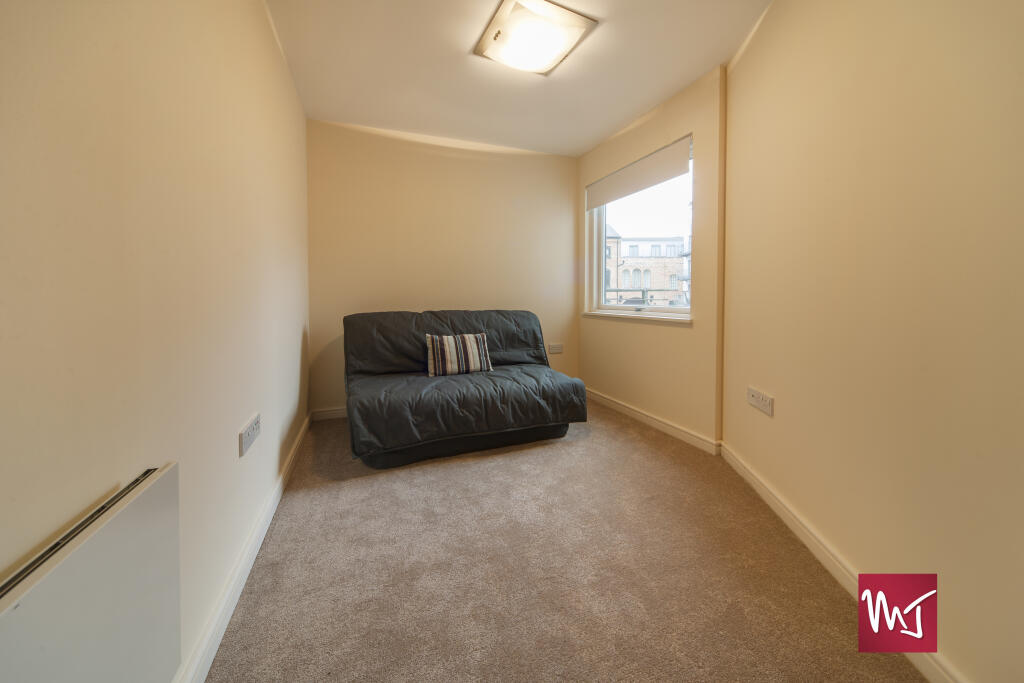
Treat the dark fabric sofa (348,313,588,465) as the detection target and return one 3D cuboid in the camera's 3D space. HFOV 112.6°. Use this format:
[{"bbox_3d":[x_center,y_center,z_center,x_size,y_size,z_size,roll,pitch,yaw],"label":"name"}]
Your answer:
[{"bbox_3d":[-0.328,0.220,2.550,1.520,0.870,0.930,-2,6,-19],"label":"dark fabric sofa"}]

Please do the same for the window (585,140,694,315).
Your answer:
[{"bbox_3d":[0.976,-0.822,2.799,0.110,1.205,1.127,-2,6,-23],"label":"window"}]

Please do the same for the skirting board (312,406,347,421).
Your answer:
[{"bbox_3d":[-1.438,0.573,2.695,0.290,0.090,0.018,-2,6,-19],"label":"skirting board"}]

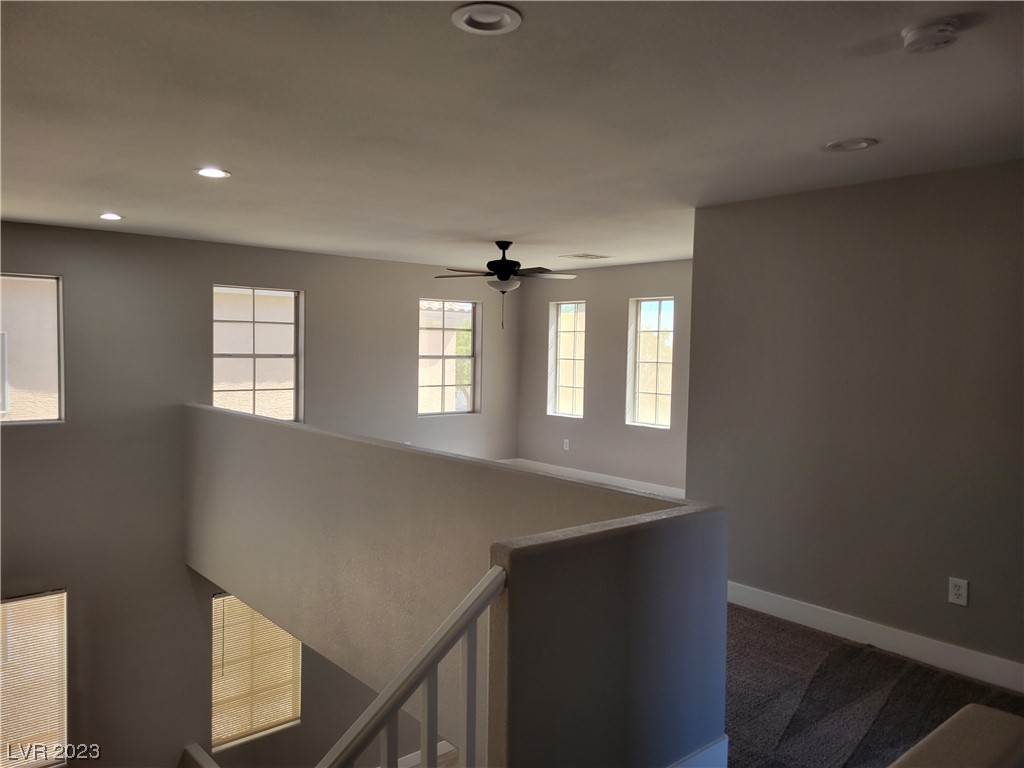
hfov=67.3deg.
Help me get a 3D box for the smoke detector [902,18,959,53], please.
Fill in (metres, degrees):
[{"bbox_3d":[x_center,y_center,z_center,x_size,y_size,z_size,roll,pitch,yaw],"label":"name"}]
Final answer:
[{"bbox_3d":[1.166,-0.969,2.147,0.138,0.044,0.138,-1,4,-41],"label":"smoke detector"}]

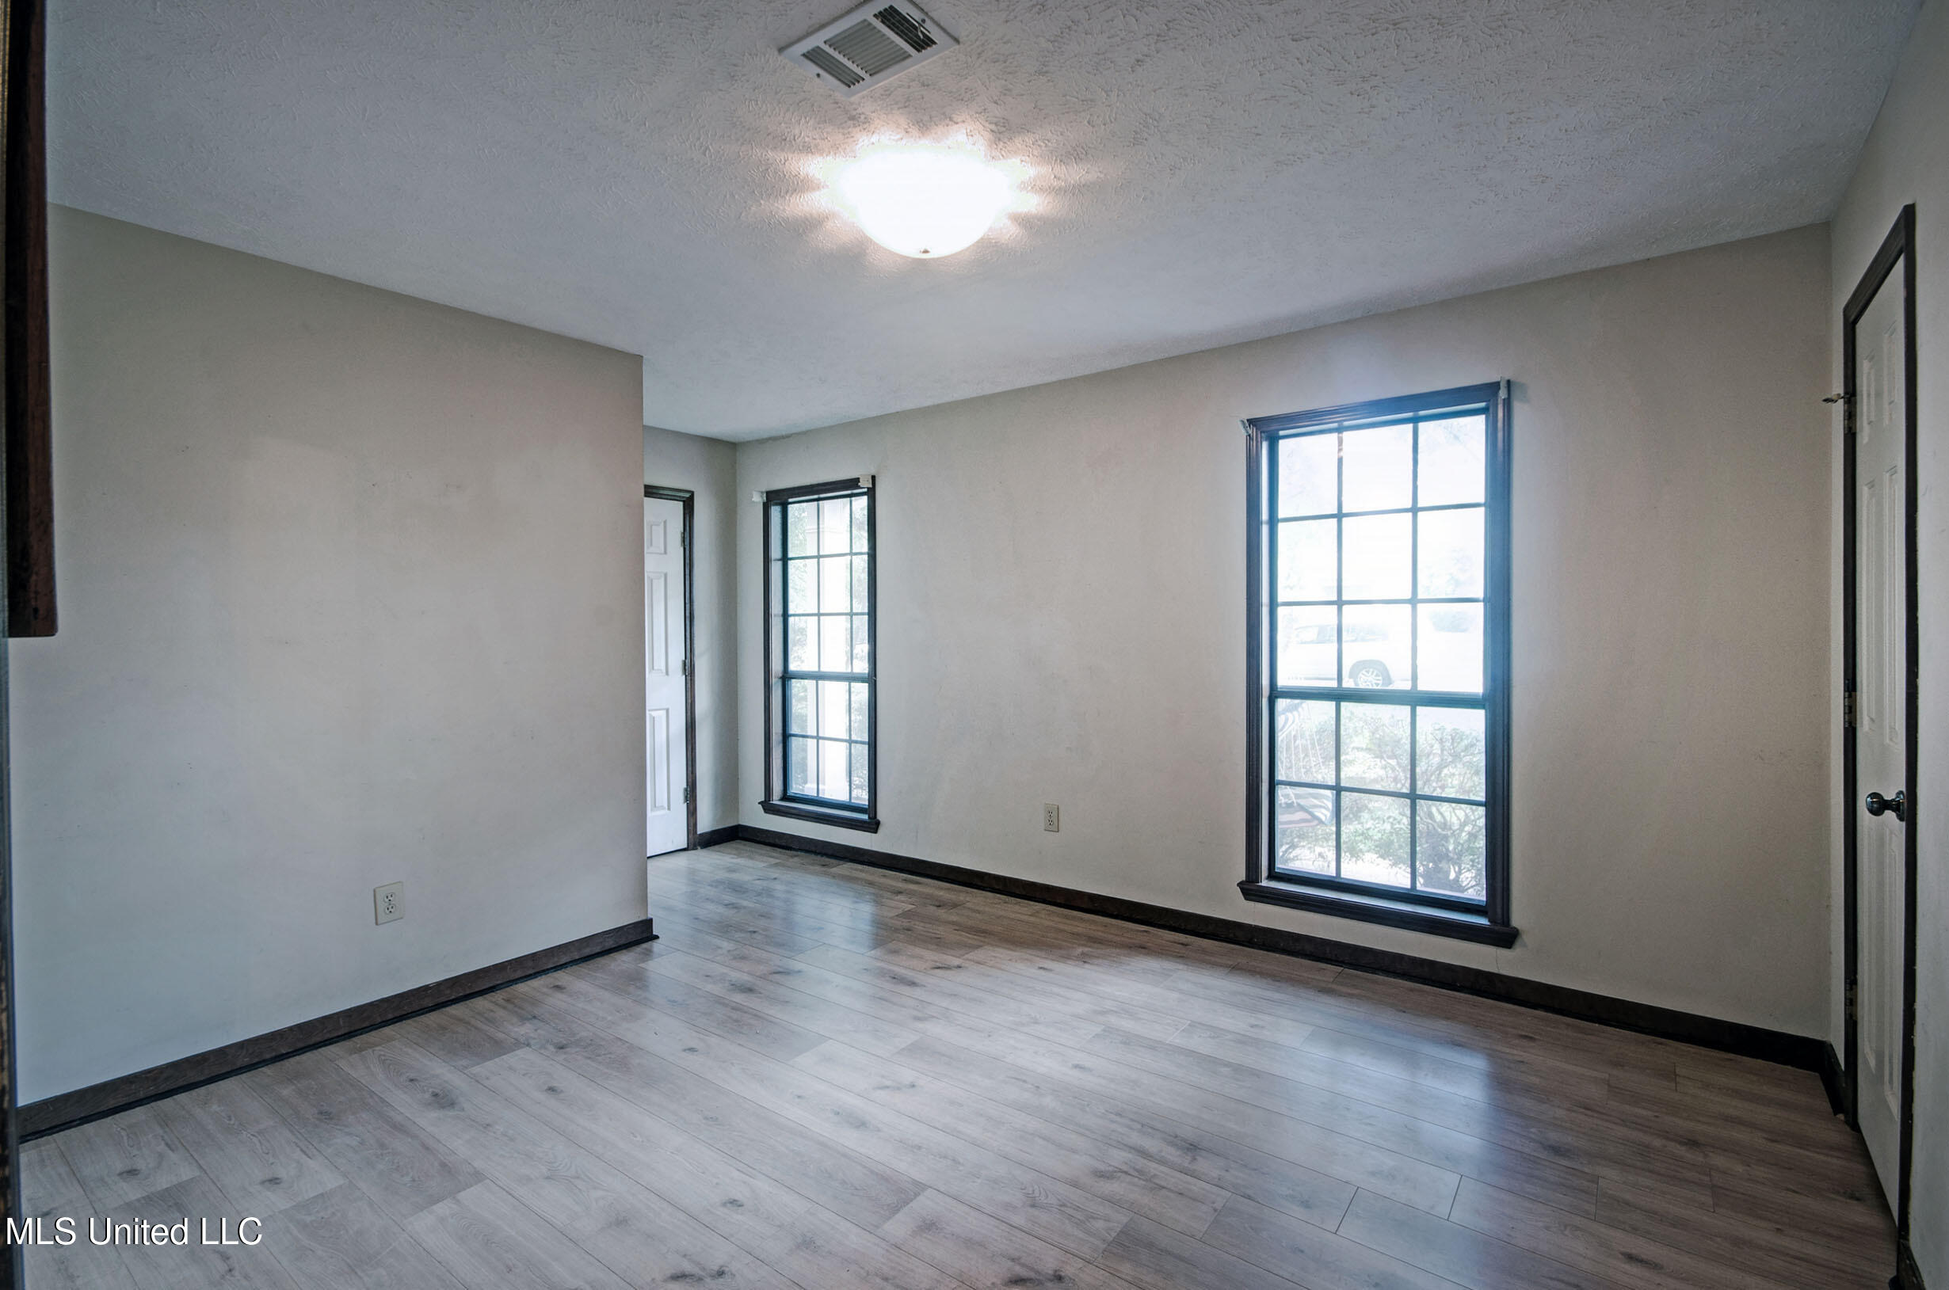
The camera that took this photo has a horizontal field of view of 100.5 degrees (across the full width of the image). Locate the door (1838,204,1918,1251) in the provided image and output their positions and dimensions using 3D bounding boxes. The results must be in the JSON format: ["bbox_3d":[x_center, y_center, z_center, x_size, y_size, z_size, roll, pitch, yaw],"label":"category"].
[{"bbox_3d":[2.087,0.192,1.823,0.100,2.105,0.650,0,1,39],"label":"door"}]

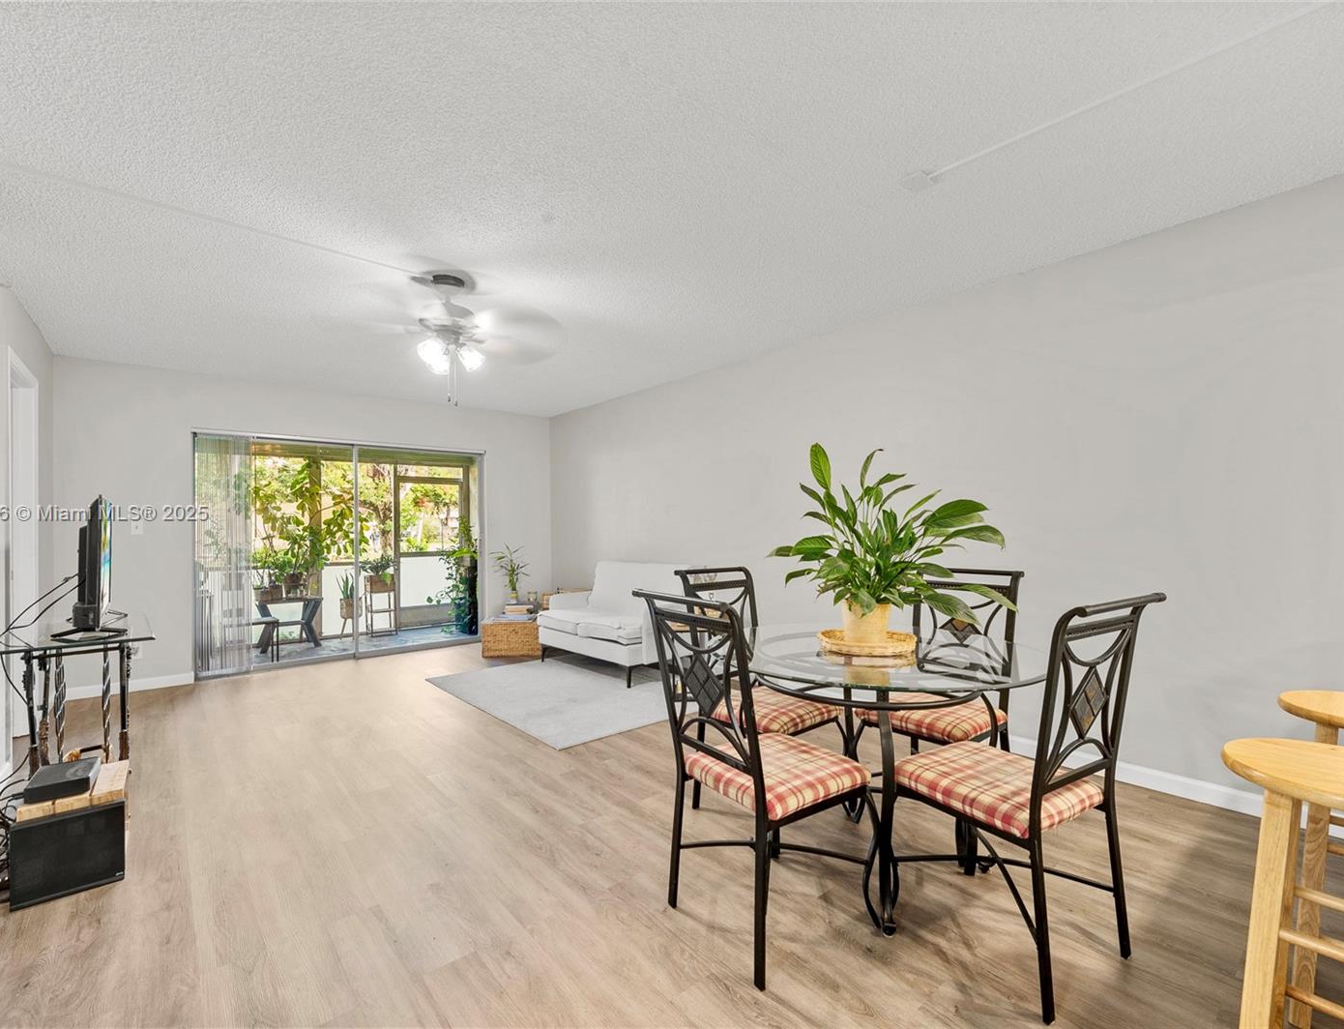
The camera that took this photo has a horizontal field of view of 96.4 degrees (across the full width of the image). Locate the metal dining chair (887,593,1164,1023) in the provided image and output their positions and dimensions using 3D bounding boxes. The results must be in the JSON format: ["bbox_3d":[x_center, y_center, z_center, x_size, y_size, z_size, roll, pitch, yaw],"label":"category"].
[{"bbox_3d":[0.954,0.700,1.669,0.464,0.988,0.585,0,-2,-31],"label":"metal dining chair"}]

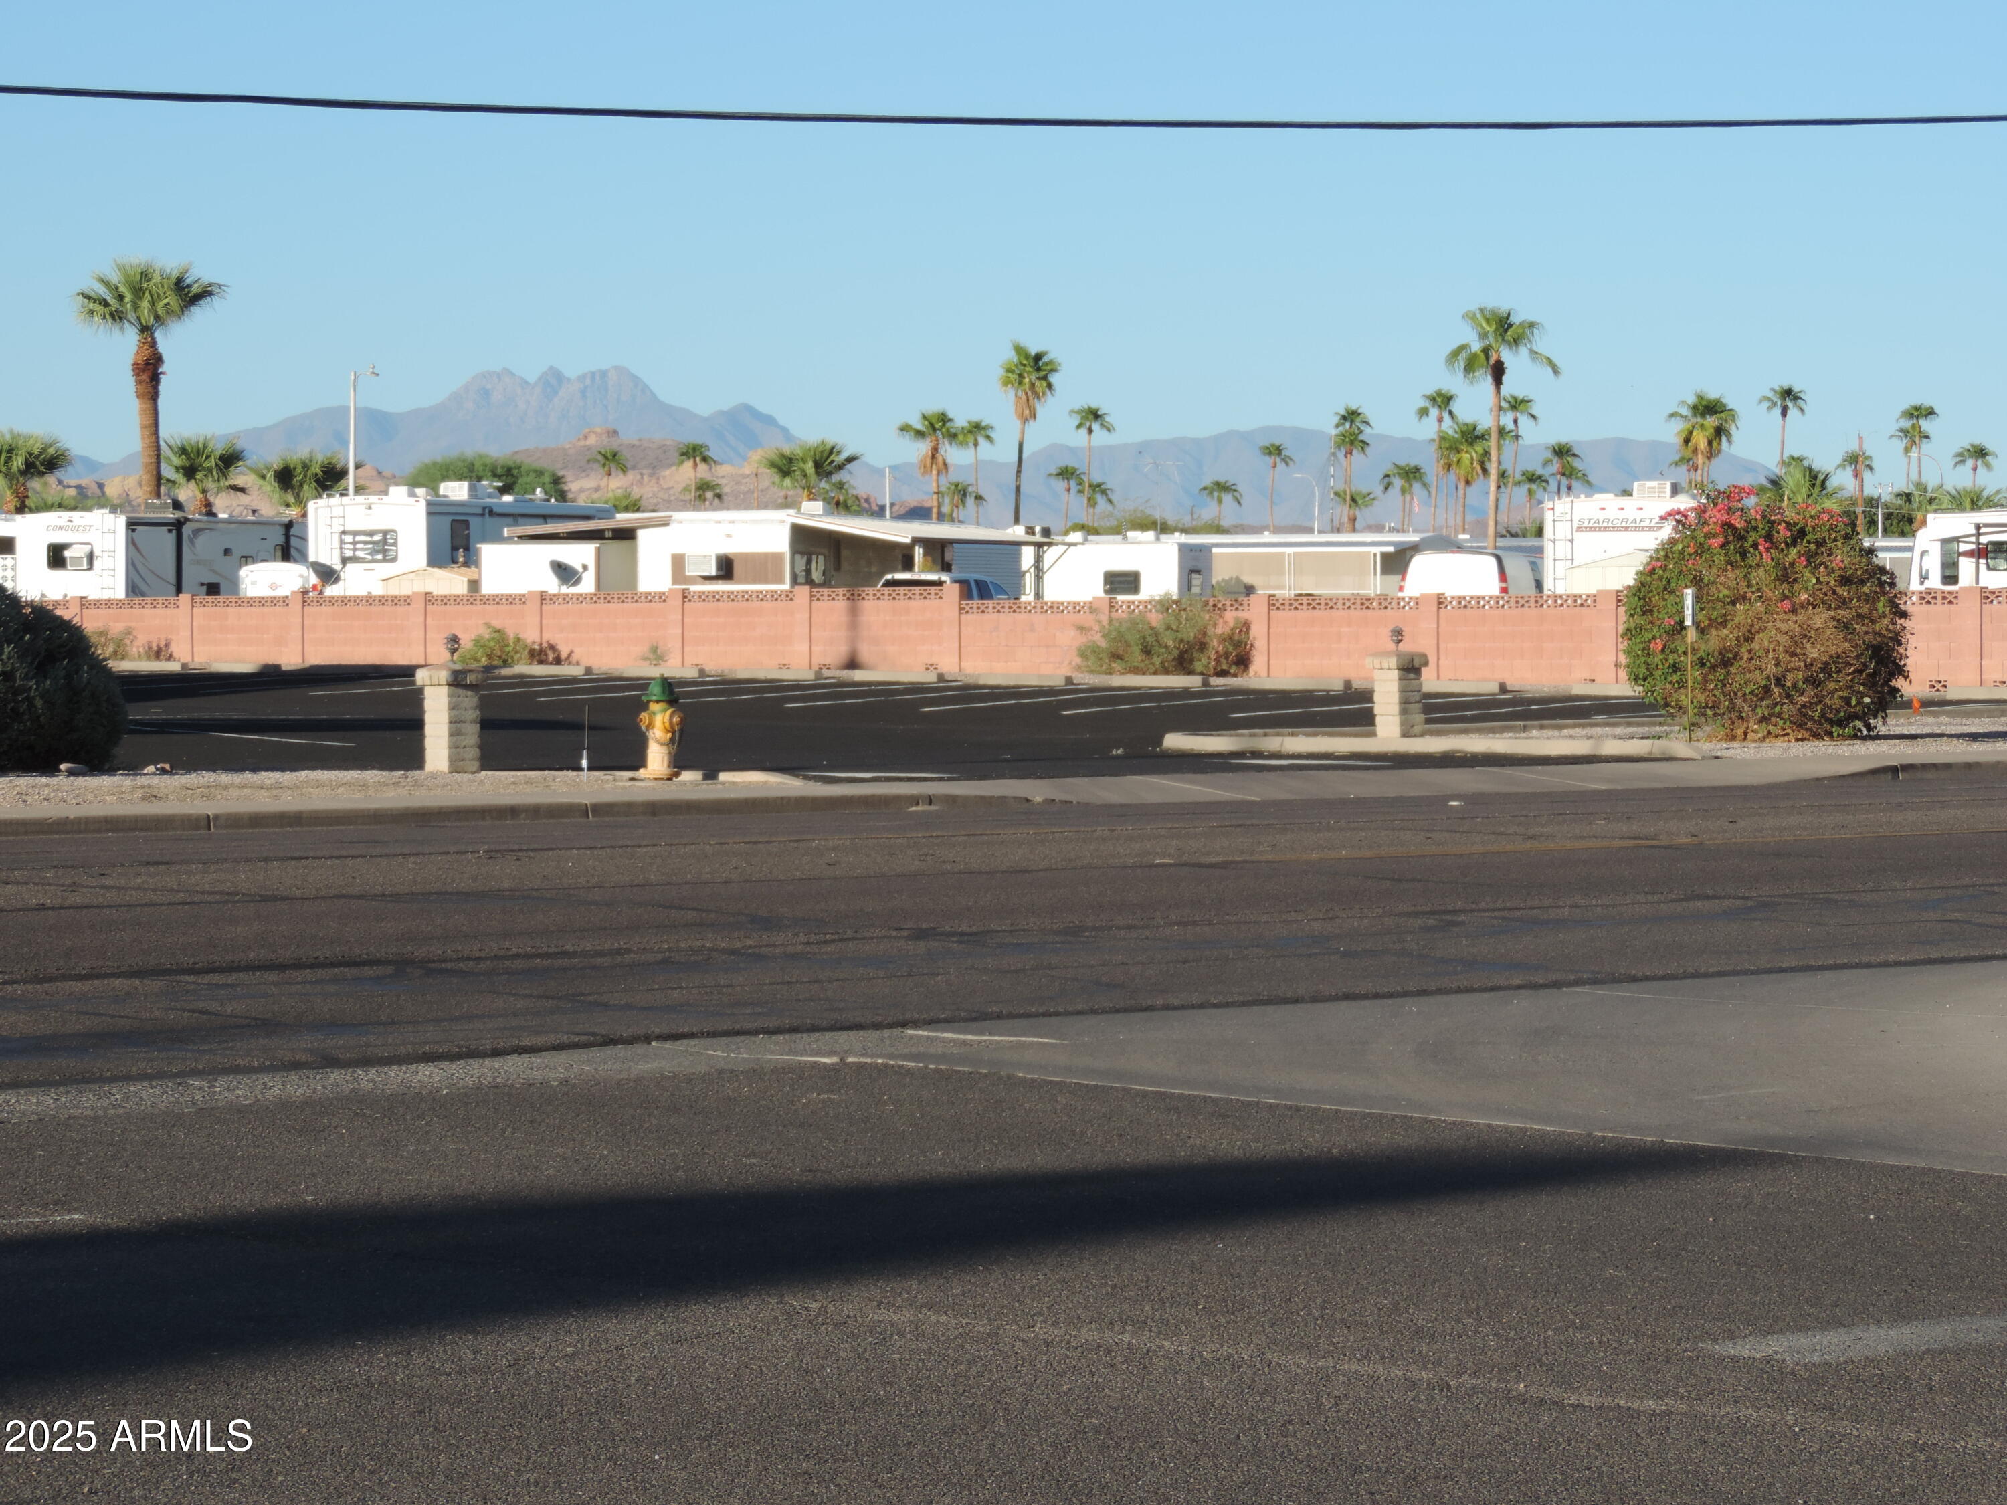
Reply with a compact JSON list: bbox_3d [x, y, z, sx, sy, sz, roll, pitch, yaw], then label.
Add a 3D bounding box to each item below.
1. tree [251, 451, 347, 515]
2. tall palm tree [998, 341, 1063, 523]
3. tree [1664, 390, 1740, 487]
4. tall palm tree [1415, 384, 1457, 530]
[{"bbox_3d":[-22.554,-6.379,195.057,3.114,6.529,3.114,0,1,0],"label":"tree"},{"bbox_3d":[1.352,-13.174,300.000,3.100,14.100,3.100,0,1,0],"label":"tall palm tree"},{"bbox_3d":[35.644,-11.821,310.112,3.593,12.928,3.593,0,1,0],"label":"tree"},{"bbox_3d":[27.766,-15.031,390.144,2.712,16.549,2.712,0,1,0],"label":"tall palm tree"}]

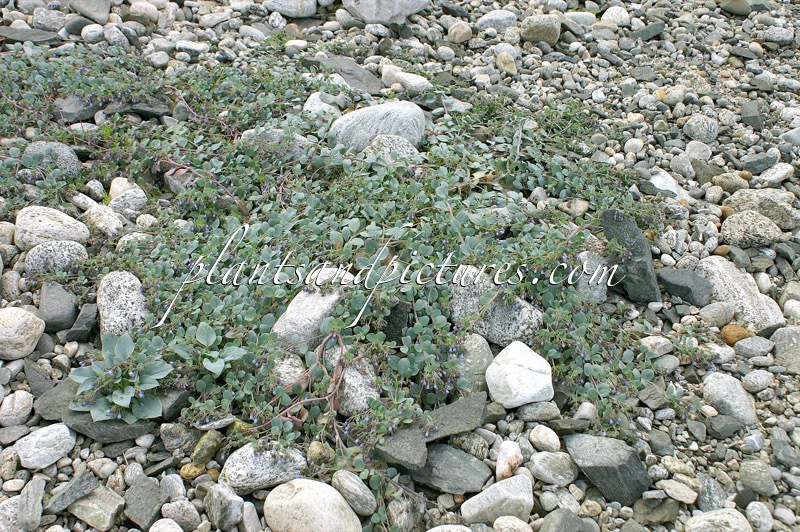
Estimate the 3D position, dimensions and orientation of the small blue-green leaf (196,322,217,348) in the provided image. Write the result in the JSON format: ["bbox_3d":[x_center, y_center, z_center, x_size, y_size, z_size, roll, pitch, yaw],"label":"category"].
[{"bbox_3d":[-0.415,0.147,2.000,0.041,0.012,0.050,2,82,-11],"label":"small blue-green leaf"}]

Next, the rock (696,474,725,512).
[{"bbox_3d":[0.492,0.359,1.474,0.036,0.032,0.051,-16,41,-19],"label":"rock"}]

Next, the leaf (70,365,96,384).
[{"bbox_3d":[-0.645,0.223,1.900,0.050,0.012,0.037,-1,58,3],"label":"leaf"}]

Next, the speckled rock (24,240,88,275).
[{"bbox_3d":[-0.760,-0.014,2.063,0.135,0.080,0.100,0,37,0],"label":"speckled rock"}]

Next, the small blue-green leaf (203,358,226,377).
[{"bbox_3d":[-0.350,0.192,1.760,0.043,0.015,0.036,0,37,0],"label":"small blue-green leaf"}]

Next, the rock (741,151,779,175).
[{"bbox_3d":[0.870,-0.246,2.246,0.090,0.037,0.048,-11,39,-14],"label":"rock"}]

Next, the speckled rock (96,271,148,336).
[{"bbox_3d":[-0.613,0.089,2.070,0.106,0.110,0.130,-3,37,-5],"label":"speckled rock"}]

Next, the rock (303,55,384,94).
[{"bbox_3d":[-0.194,-0.631,3.080,0.245,0.055,0.115,24,45,19],"label":"rock"}]

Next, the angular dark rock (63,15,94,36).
[{"bbox_3d":[-0.982,-0.740,2.874,0.088,0.046,0.072,-6,38,-8],"label":"angular dark rock"}]

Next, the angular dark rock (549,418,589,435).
[{"bbox_3d":[0.308,0.290,1.696,0.077,0.025,0.037,0,37,0],"label":"angular dark rock"}]

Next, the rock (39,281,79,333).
[{"bbox_3d":[-0.663,0.079,1.815,0.068,0.070,0.068,-9,39,-12],"label":"rock"}]

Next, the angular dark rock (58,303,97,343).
[{"bbox_3d":[-0.712,0.124,2.060,0.052,0.052,0.085,19,41,24],"label":"angular dark rock"}]

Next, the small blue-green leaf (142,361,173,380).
[{"bbox_3d":[-0.497,0.214,1.910,0.060,0.012,0.036,-11,60,0],"label":"small blue-green leaf"}]

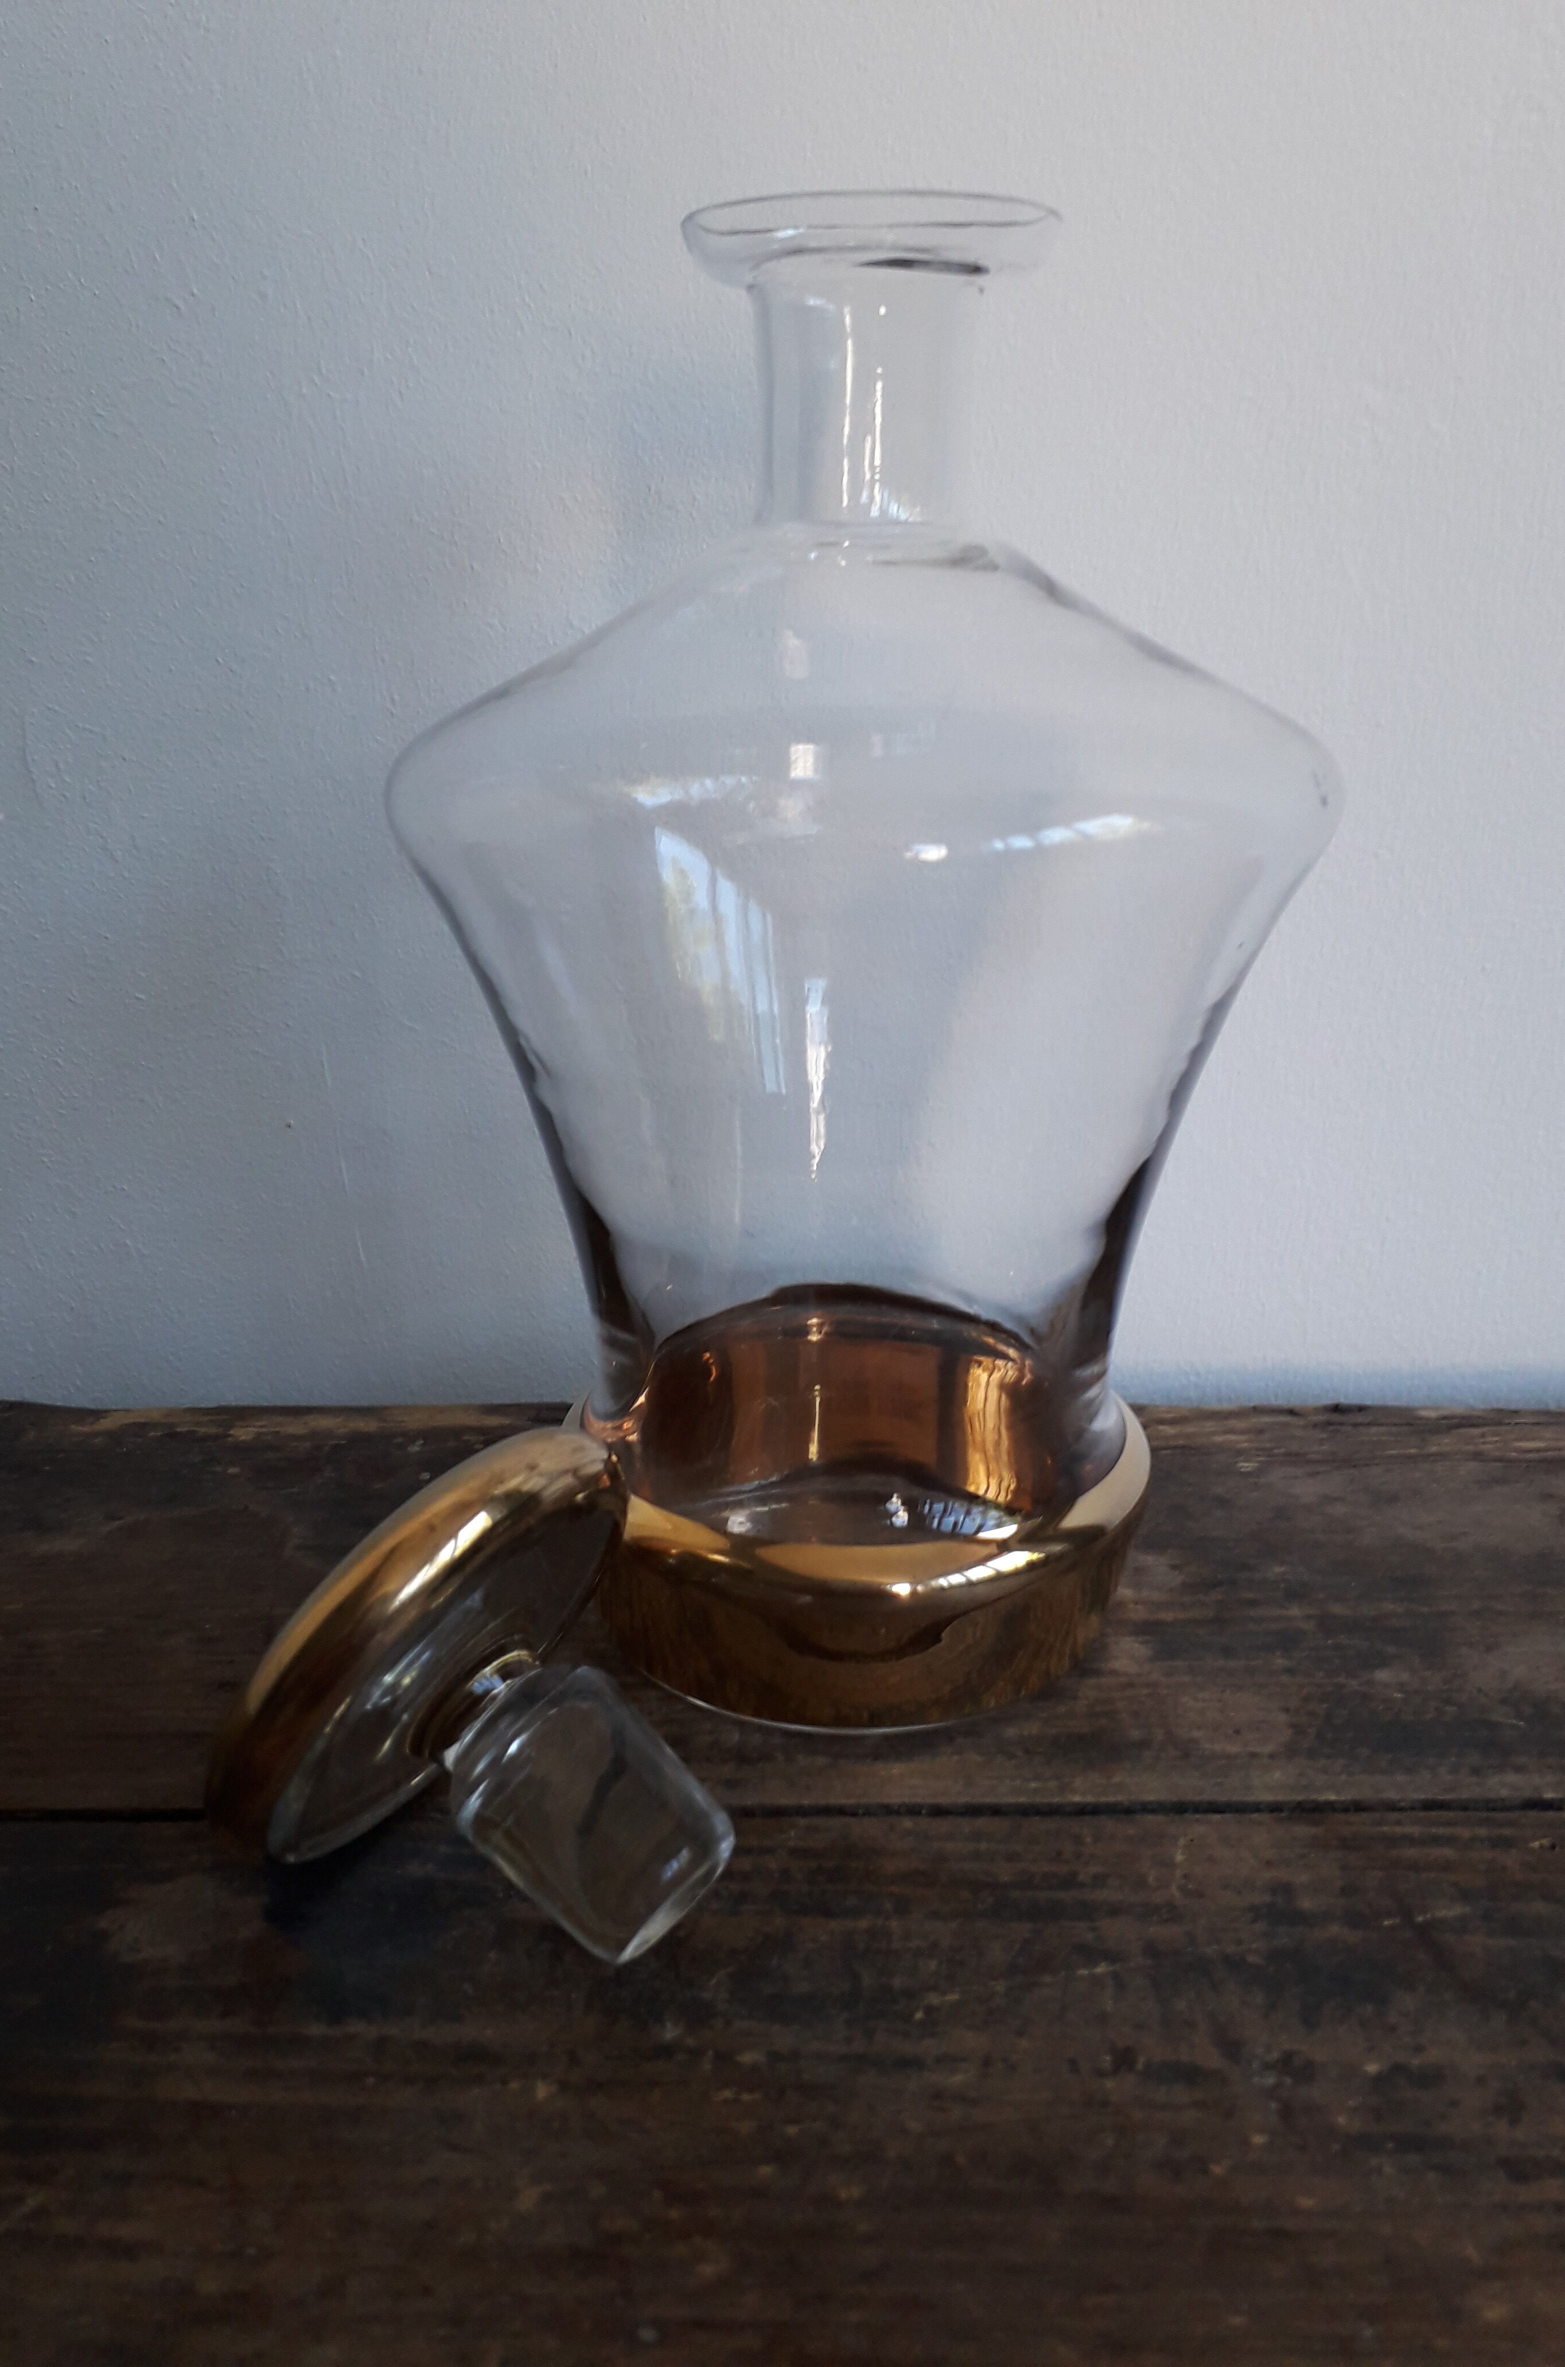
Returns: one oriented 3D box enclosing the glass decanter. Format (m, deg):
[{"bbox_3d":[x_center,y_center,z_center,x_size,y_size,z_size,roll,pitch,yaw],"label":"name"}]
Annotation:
[{"bbox_3d":[0.013,-0.035,0.316,0.152,0.231,0.152,0,18,0],"label":"glass decanter"}]

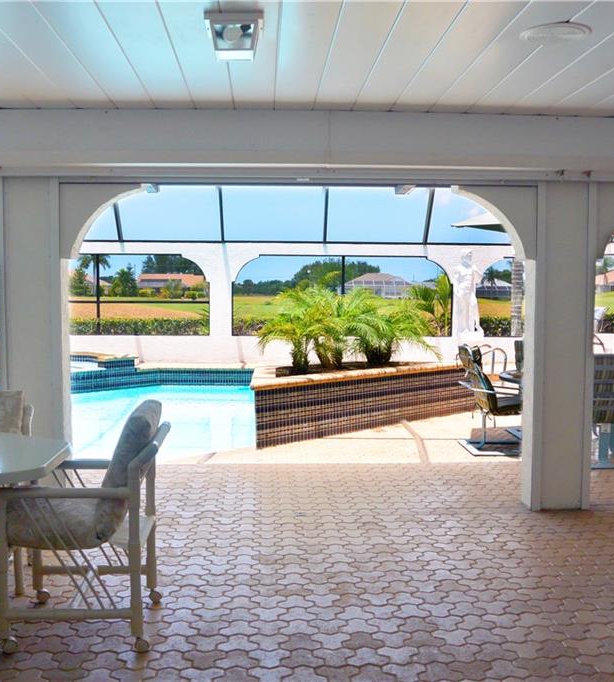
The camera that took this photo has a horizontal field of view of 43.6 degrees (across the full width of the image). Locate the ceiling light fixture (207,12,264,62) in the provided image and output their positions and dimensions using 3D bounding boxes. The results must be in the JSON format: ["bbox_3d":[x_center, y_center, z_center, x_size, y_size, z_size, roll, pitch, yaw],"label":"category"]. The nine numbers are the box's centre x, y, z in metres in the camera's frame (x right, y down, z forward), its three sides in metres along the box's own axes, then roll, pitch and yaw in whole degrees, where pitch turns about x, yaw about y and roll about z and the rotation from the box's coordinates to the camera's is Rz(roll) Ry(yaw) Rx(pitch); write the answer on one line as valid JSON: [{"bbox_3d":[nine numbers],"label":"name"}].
[{"bbox_3d":[-0.288,-1.207,3.060,0.230,0.145,0.210,0,4,-4],"label":"ceiling light fixture"}]

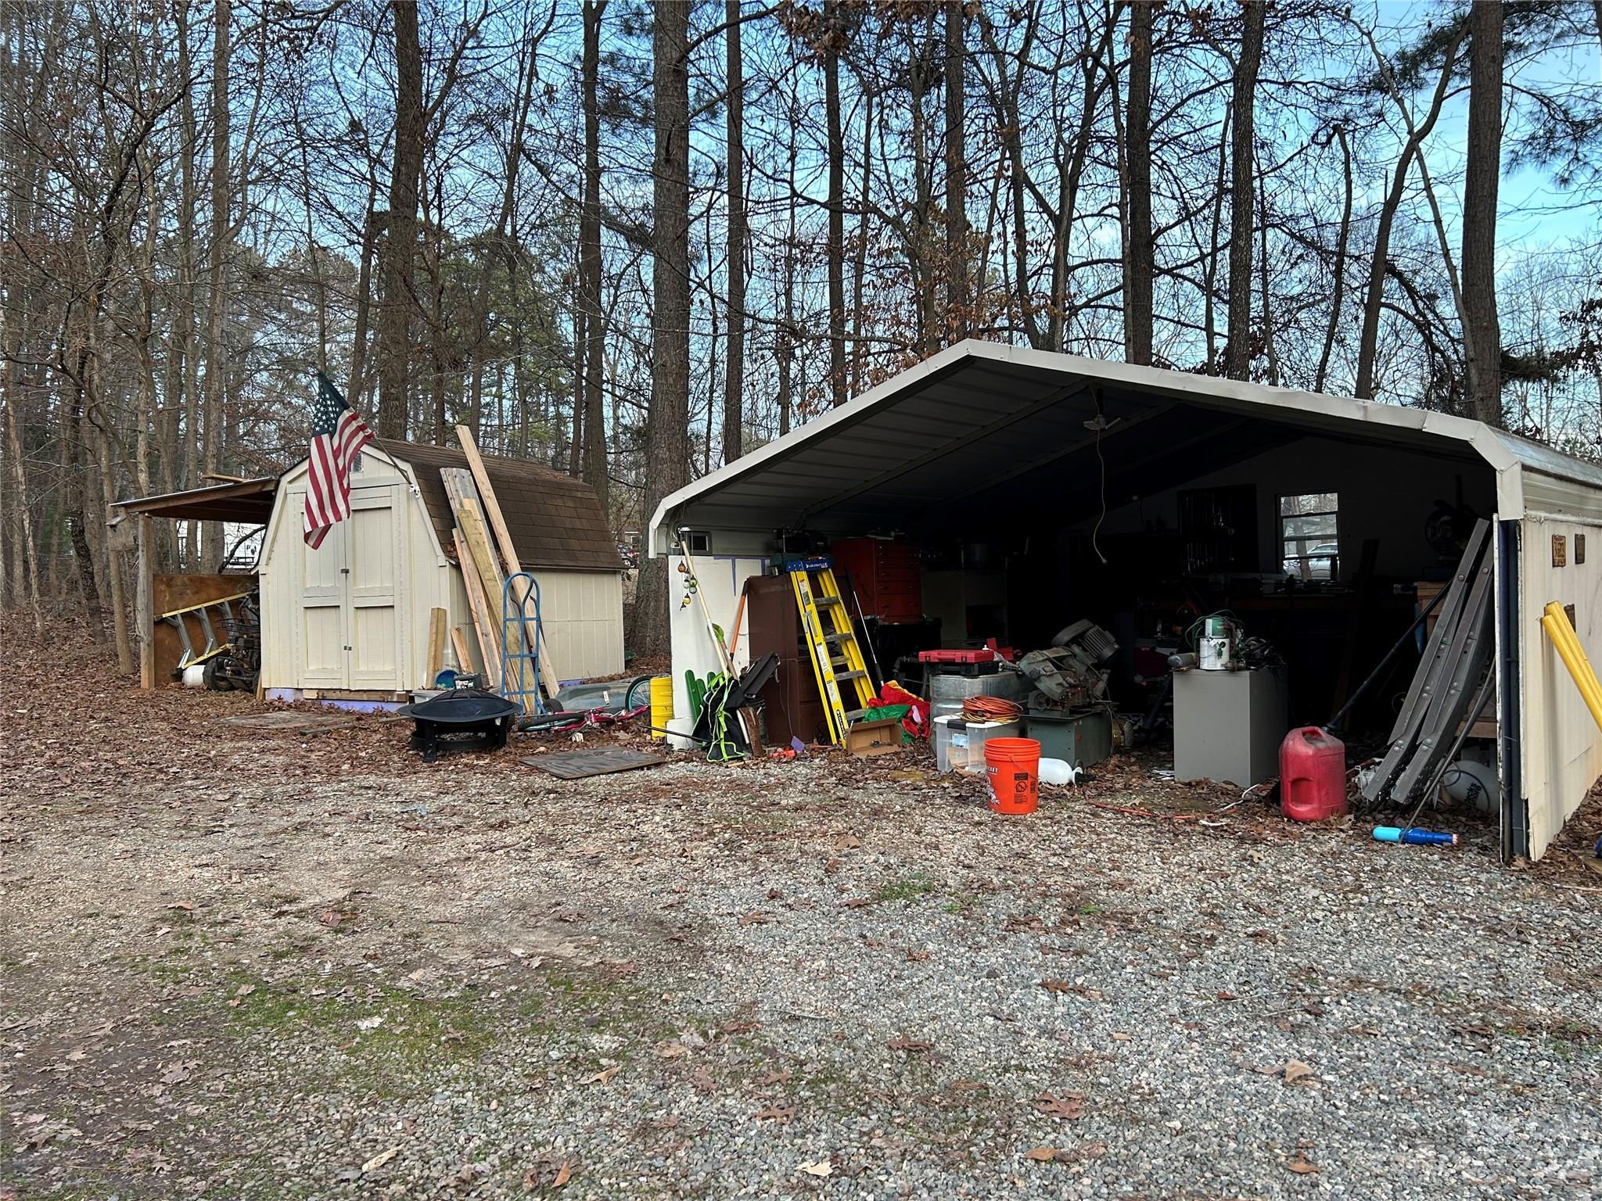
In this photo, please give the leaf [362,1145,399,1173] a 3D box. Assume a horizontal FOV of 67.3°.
[{"bbox_3d":[-1.030,1.373,2.957,0.042,0.022,0.118,0,4,26],"label":"leaf"}]

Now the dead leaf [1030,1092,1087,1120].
[{"bbox_3d":[0.670,1.321,3.144,0.132,0.026,0.085,-1,3,0],"label":"dead leaf"}]

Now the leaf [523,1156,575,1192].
[{"bbox_3d":[-0.600,1.368,2.862,0.118,0.030,0.090,-1,3,0],"label":"leaf"}]

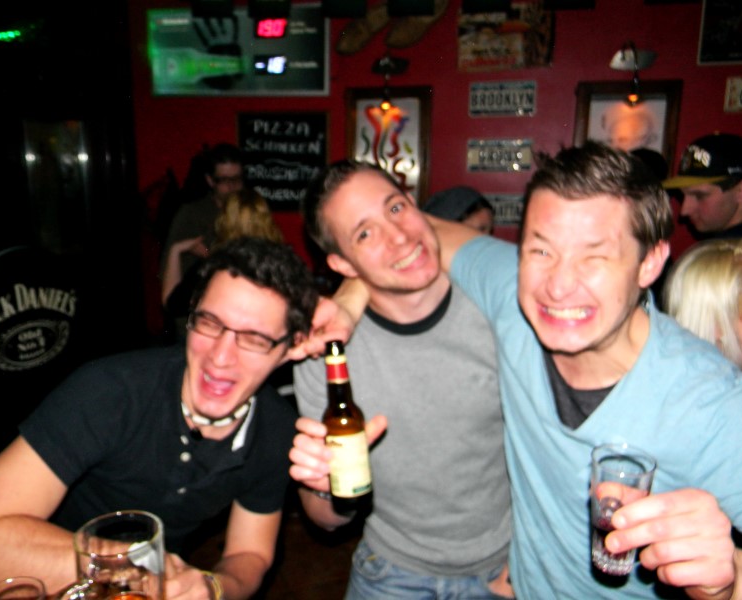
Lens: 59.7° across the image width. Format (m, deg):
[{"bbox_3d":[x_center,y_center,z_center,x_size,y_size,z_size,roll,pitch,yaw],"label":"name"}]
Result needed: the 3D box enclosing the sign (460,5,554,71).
[{"bbox_3d":[0.614,-1.196,2.950,0.422,0.279,0.025,3,9,13],"label":"sign"}]

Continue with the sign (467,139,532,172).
[{"bbox_3d":[0.604,-0.679,3.036,0.294,0.153,0.020,3,9,13],"label":"sign"}]

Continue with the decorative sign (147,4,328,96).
[{"bbox_3d":[-0.647,-1.232,3.223,0.959,0.426,0.070,3,9,13],"label":"decorative sign"}]

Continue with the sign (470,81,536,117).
[{"bbox_3d":[0.609,-0.927,2.996,0.298,0.153,0.020,3,9,13],"label":"sign"}]

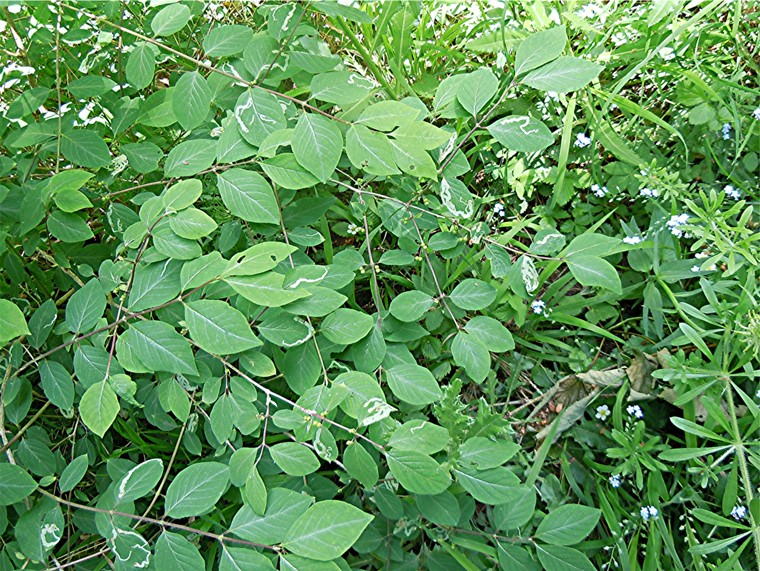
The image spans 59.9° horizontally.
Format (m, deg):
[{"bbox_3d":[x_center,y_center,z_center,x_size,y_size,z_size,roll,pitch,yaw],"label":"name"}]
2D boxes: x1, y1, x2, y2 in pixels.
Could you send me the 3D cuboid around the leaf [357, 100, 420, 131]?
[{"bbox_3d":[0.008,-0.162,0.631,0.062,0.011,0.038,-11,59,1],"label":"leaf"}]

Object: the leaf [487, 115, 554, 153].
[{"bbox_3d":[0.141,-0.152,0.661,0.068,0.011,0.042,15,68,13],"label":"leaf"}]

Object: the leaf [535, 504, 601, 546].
[{"bbox_3d":[0.188,0.240,0.660,0.074,0.012,0.033,-17,61,-9],"label":"leaf"}]

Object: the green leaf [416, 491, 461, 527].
[{"bbox_3d":[0.053,0.197,0.590,0.032,0.010,0.044,-39,71,-16],"label":"green leaf"}]

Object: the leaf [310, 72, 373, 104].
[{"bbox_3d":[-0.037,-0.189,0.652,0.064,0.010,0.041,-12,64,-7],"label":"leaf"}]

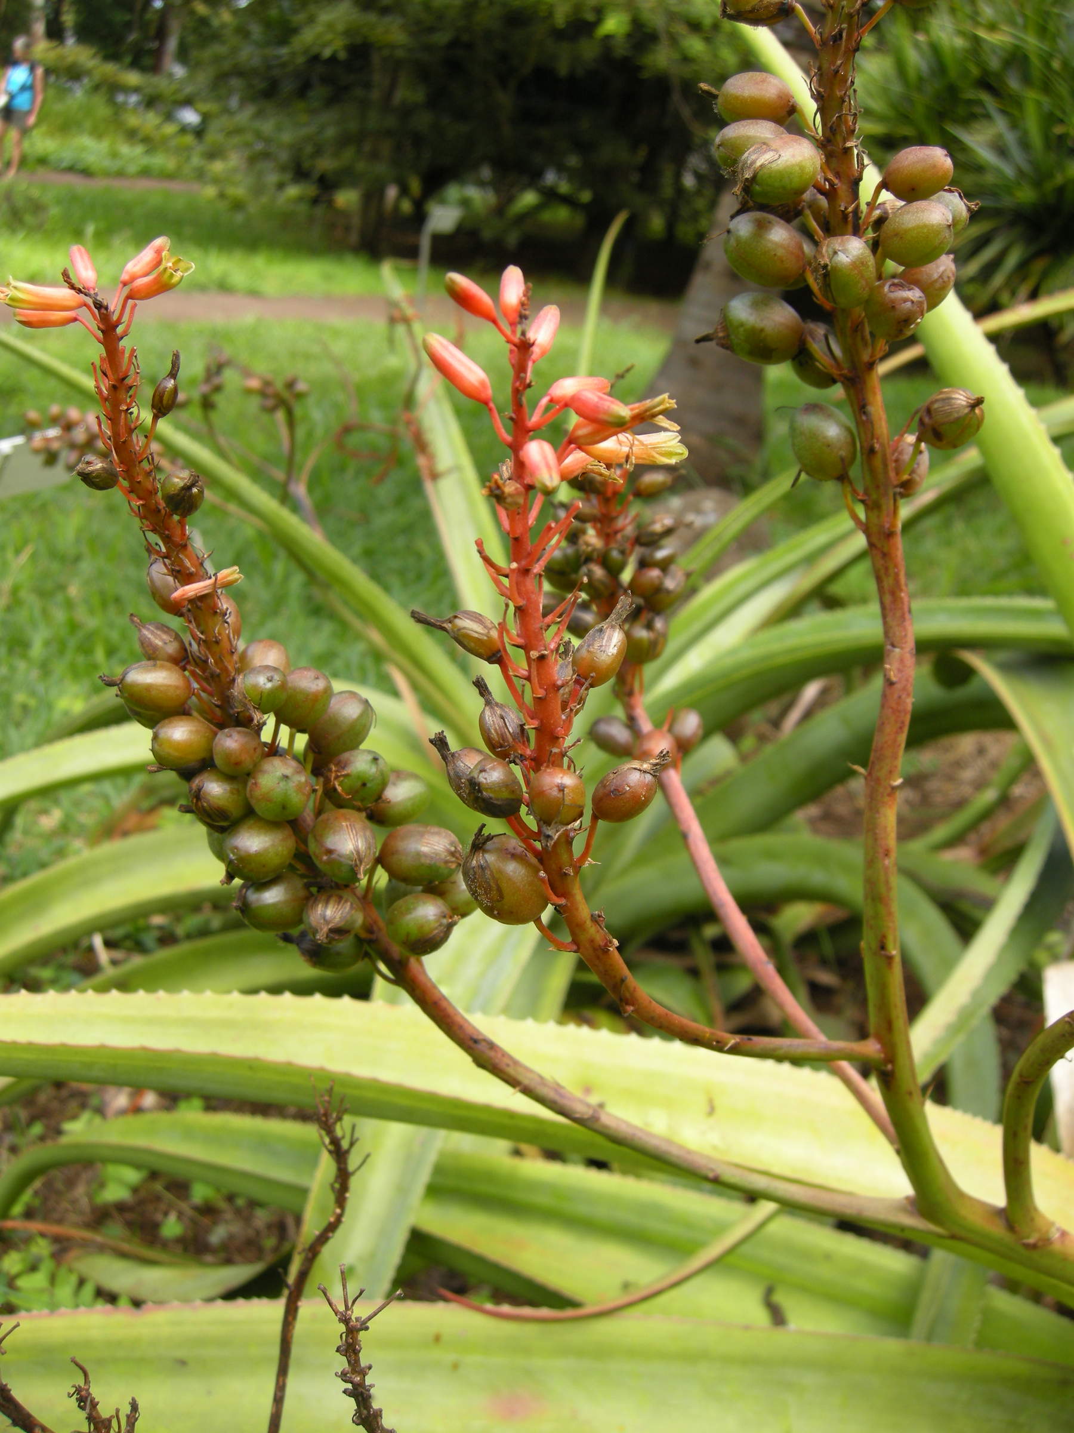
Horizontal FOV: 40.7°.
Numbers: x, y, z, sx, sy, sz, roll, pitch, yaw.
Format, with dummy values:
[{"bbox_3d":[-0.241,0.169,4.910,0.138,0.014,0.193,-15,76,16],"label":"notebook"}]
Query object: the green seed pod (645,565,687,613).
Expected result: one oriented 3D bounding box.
[{"bbox_3d":[0.052,-0.051,0.580,0.015,0.021,0.015,40,-12,1],"label":"green seed pod"}]

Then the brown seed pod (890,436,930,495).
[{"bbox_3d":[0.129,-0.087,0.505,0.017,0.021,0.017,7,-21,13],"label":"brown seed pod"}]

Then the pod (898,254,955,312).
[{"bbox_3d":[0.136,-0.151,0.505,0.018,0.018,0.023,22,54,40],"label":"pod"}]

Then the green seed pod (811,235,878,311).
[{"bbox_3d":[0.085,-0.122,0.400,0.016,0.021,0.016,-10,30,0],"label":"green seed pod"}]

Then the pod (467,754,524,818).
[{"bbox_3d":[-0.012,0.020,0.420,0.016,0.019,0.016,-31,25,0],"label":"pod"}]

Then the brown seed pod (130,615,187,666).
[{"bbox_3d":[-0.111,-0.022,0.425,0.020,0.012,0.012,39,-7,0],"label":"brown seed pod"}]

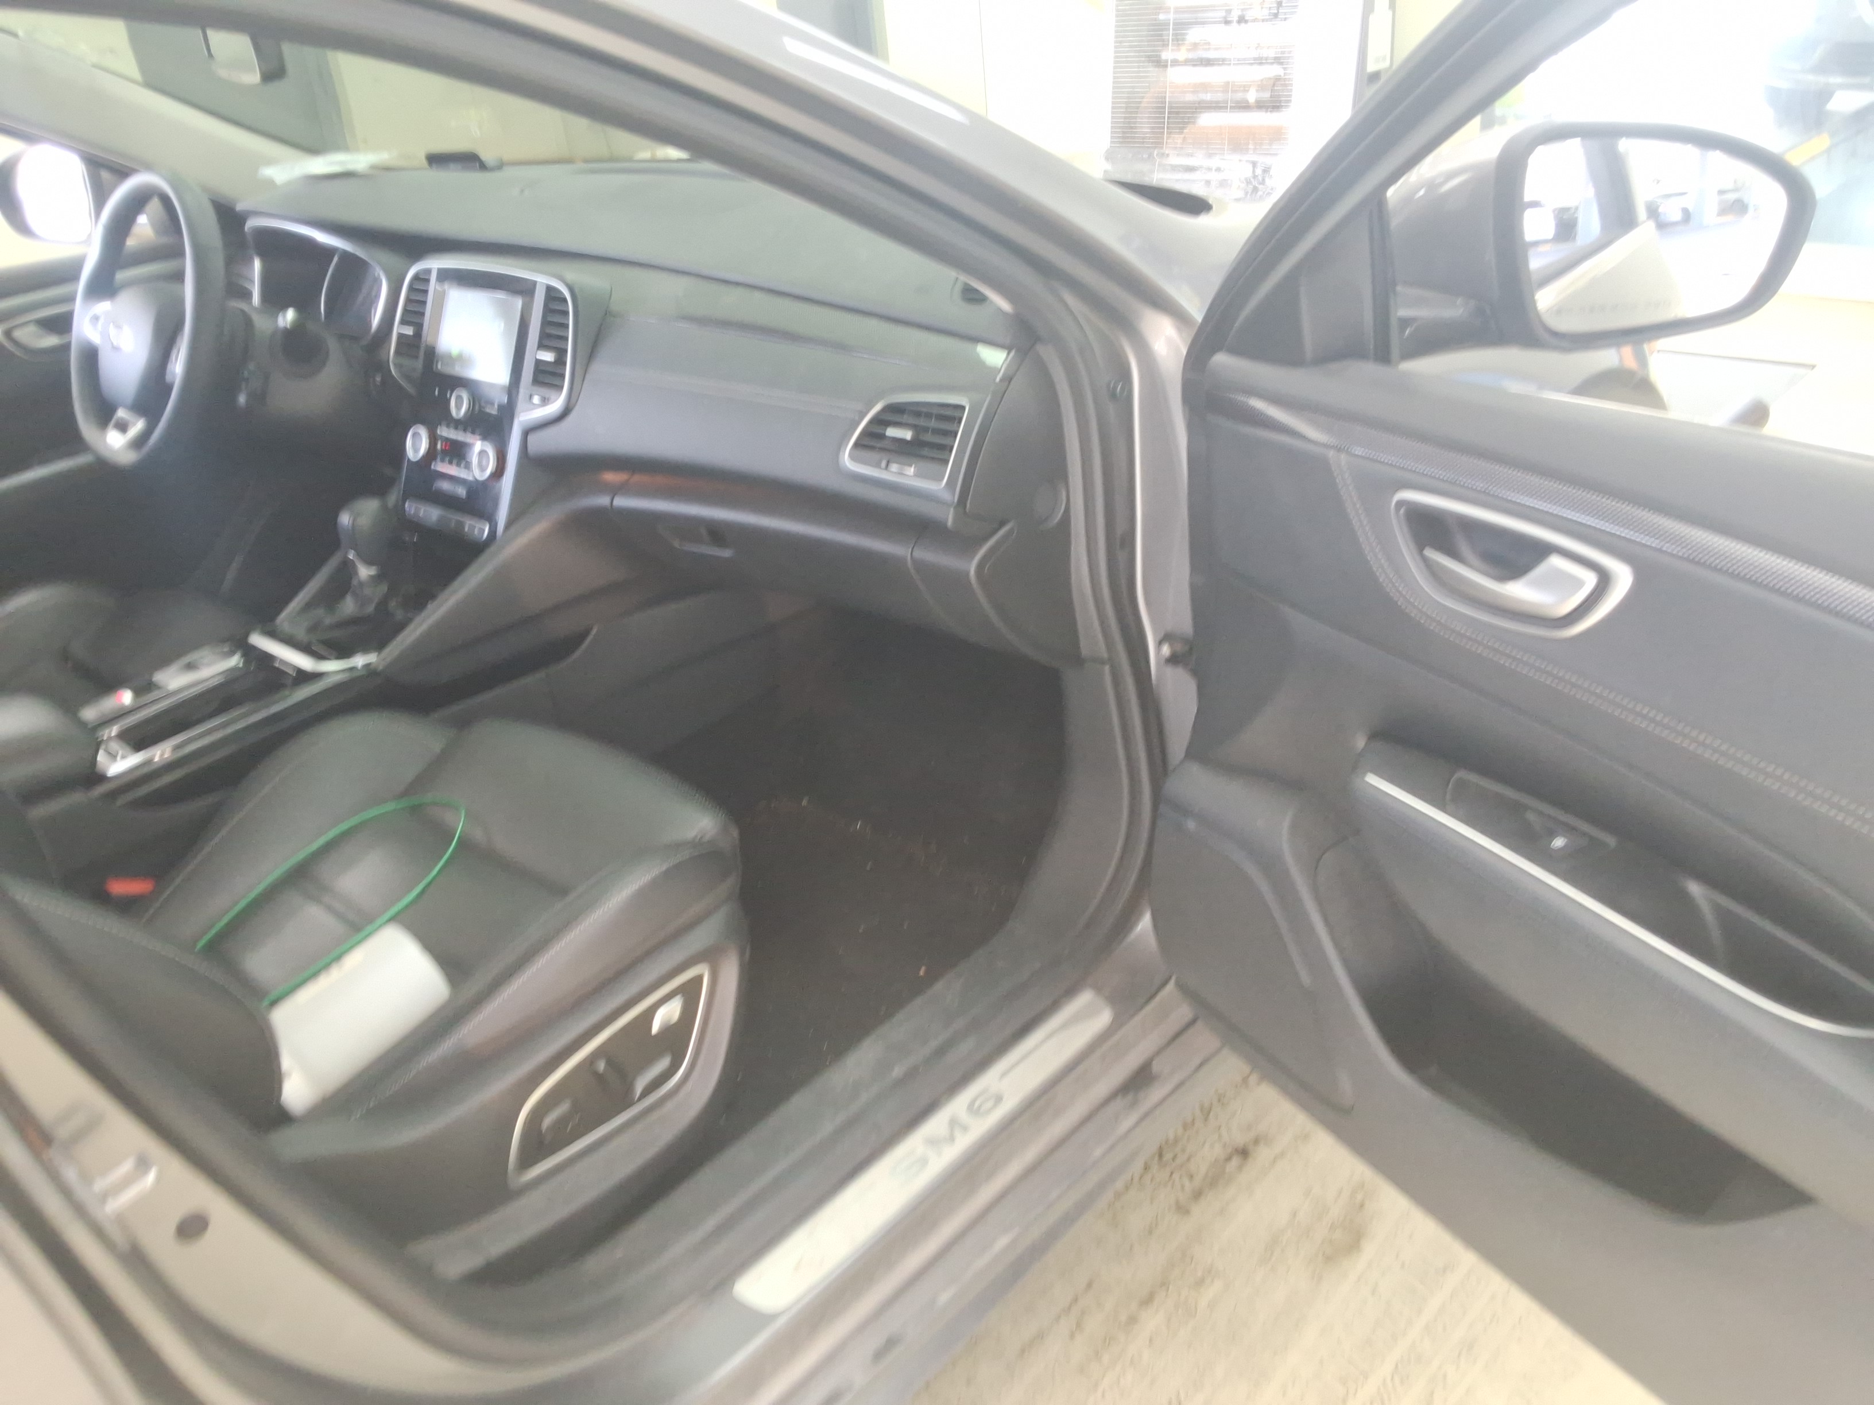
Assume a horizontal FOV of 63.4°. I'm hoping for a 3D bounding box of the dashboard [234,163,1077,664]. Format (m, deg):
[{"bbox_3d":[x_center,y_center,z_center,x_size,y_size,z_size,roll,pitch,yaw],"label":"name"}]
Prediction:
[{"bbox_3d":[-0.394,-0.411,1.842,1.416,0.392,0.529,20,36,36],"label":"dashboard"}]

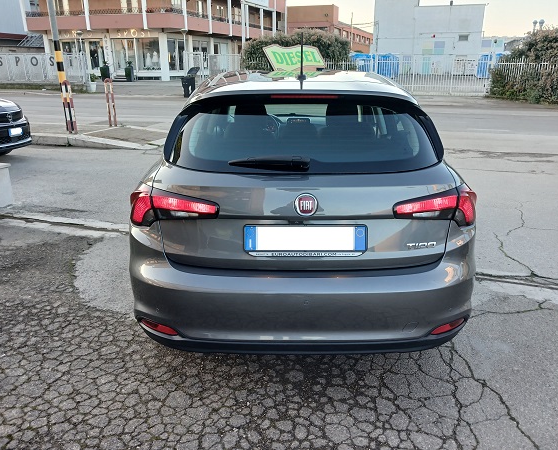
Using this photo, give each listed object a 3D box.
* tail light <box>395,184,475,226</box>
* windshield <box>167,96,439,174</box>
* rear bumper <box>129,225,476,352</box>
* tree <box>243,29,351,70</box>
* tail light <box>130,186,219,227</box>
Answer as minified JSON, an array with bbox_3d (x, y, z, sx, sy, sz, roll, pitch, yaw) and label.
[{"bbox_3d":[0.735,-0.074,2.184,0.490,0.185,0.330,0,18,0],"label":"tail light"},{"bbox_3d":[0.120,-0.416,2.118,1.300,0.325,0.300,0,18,0],"label":"windshield"},{"bbox_3d":[0.120,0.265,2.235,1.770,0.520,0.470,0,18,0],"label":"rear bumper"},{"bbox_3d":[1.175,-10.089,28.892,6.550,3.700,3.200,0,18,0],"label":"tree"},{"bbox_3d":[-0.500,-0.074,2.184,0.490,0.185,0.330,0,18,0],"label":"tail light"}]

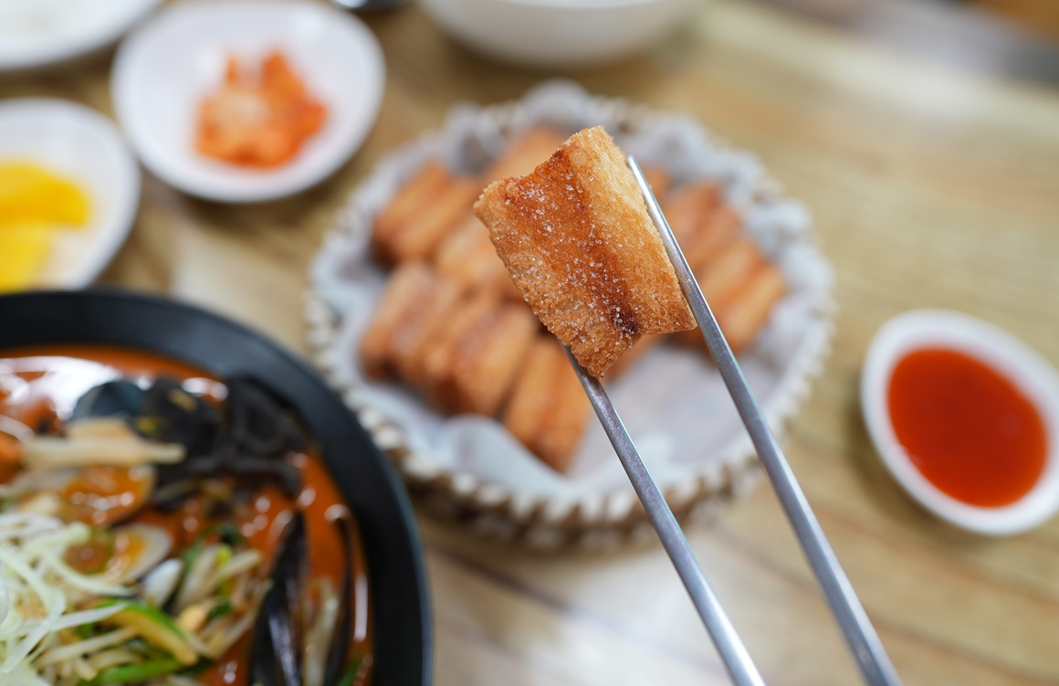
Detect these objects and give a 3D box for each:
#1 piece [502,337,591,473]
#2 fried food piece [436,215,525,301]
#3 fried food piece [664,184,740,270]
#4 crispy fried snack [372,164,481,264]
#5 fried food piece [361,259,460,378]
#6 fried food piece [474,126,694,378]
[{"bbox_3d":[0.007,0.024,0.281,0.029,0.030,0.040,23,60,13],"label":"piece"},{"bbox_3d":[-0.019,-0.040,0.322,0.029,0.030,0.040,32,63,17],"label":"fried food piece"},{"bbox_3d":[0.074,-0.055,0.333,0.029,0.030,0.040,31,63,17],"label":"fried food piece"},{"bbox_3d":[-0.047,-0.061,0.333,0.029,0.030,0.040,25,61,14],"label":"crispy fried snack"},{"bbox_3d":[-0.049,-0.010,0.301,0.029,0.030,0.040,19,60,10],"label":"fried food piece"},{"bbox_3d":[0.014,-0.017,0.163,0.030,0.034,0.043,-30,89,0],"label":"fried food piece"}]

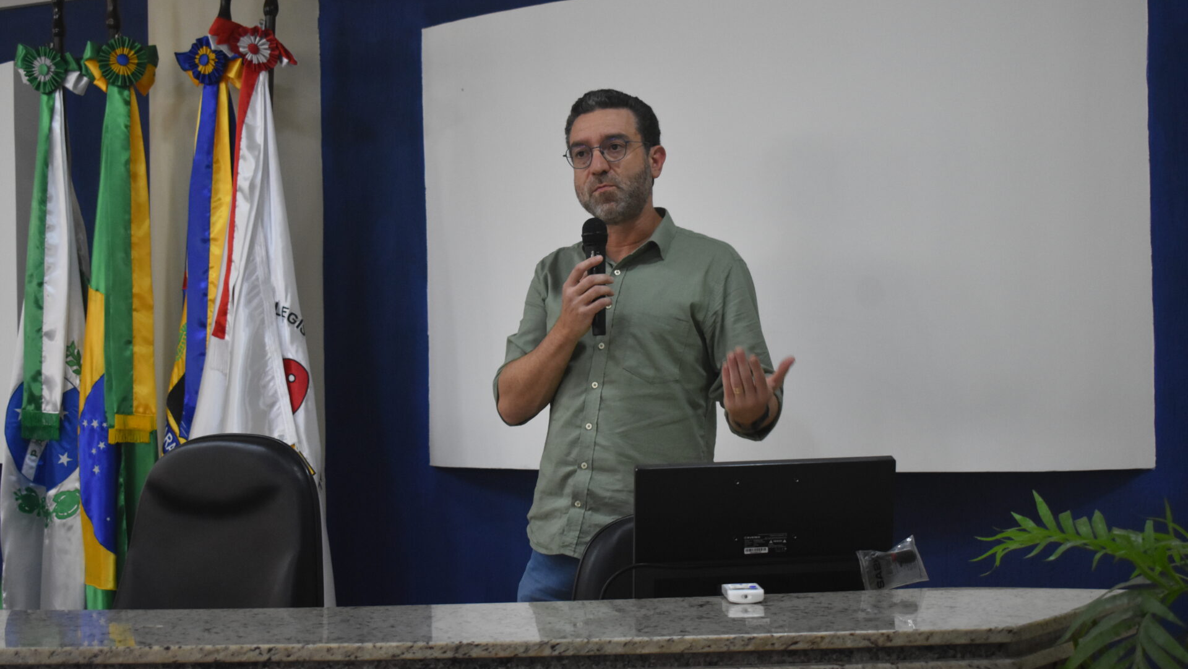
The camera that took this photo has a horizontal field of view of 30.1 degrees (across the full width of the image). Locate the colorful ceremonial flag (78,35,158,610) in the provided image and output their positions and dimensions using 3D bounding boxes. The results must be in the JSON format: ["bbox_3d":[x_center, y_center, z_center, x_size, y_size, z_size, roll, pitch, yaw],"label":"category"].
[{"bbox_3d":[-1.134,0.031,5.300,0.240,1.500,0.220,-1,-1,5],"label":"colorful ceremonial flag"}]

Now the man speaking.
[{"bbox_3d":[0.095,0.400,4.300,0.620,1.760,0.450,-2,-1,25],"label":"man speaking"}]

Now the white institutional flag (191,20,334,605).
[{"bbox_3d":[-0.775,0.017,5.170,0.350,1.500,0.260,-1,-1,15],"label":"white institutional flag"}]

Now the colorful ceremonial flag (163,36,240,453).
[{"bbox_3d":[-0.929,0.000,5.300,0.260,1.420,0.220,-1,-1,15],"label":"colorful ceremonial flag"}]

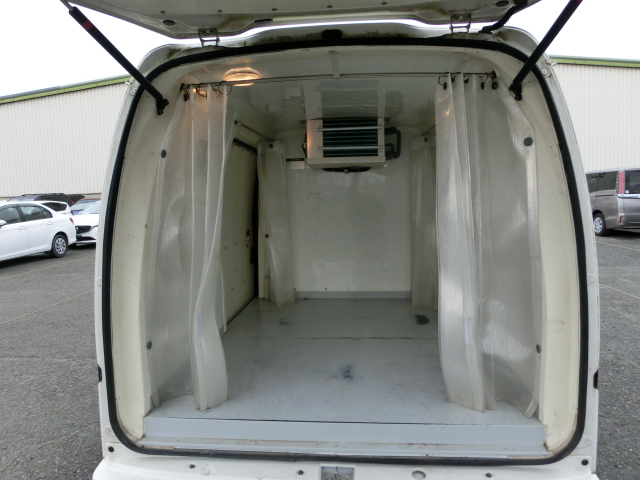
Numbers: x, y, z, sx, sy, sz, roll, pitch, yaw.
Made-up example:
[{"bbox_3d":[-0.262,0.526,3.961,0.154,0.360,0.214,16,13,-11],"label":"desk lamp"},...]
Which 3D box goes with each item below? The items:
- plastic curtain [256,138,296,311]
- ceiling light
[{"bbox_3d":[-0.293,-0.113,2.913,0.245,1.070,0.220,-1,6,5],"label":"plastic curtain"},{"bbox_3d":[-0.269,-0.564,1.542,0.132,0.034,0.132,-1,6,5],"label":"ceiling light"}]

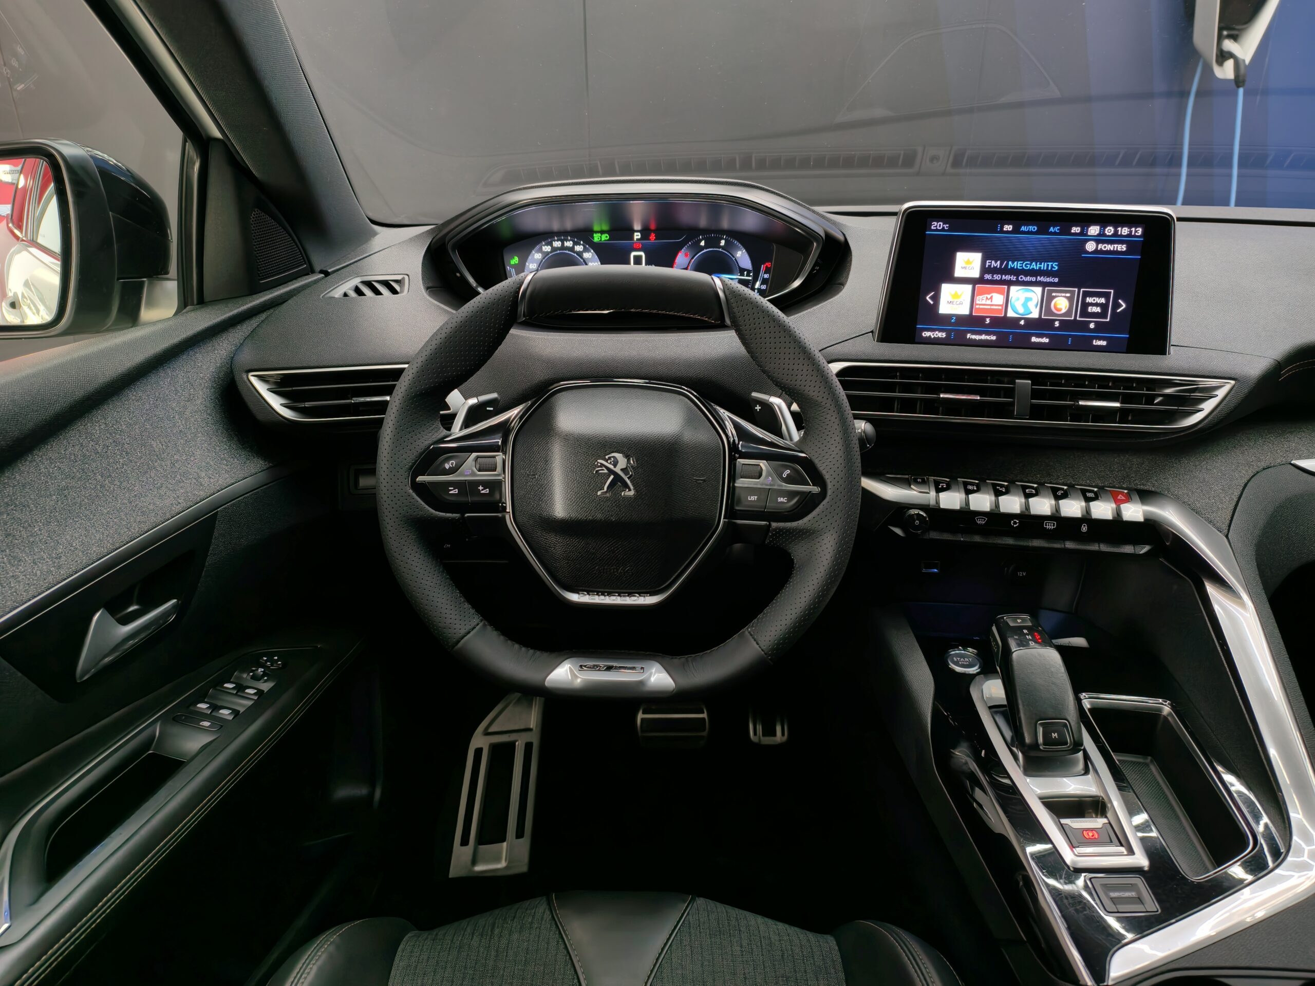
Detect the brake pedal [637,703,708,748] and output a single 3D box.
[{"bbox_3d":[0.021,0.312,1.175,0.095,0.060,0.030,1,-10,2],"label":"brake pedal"}]

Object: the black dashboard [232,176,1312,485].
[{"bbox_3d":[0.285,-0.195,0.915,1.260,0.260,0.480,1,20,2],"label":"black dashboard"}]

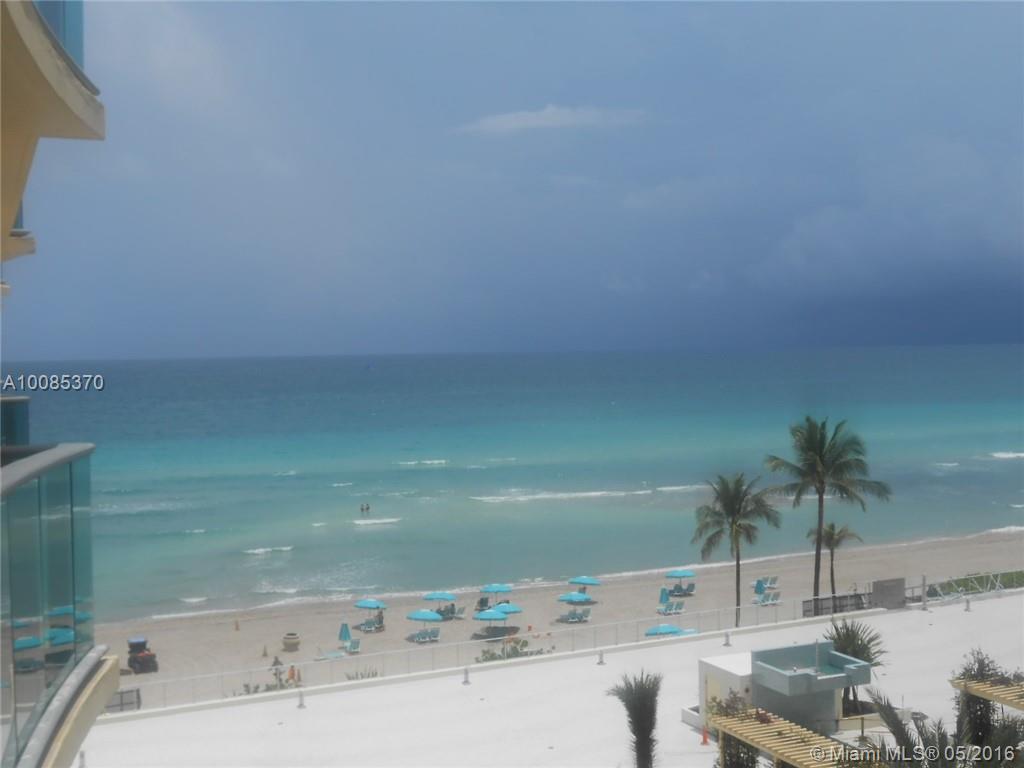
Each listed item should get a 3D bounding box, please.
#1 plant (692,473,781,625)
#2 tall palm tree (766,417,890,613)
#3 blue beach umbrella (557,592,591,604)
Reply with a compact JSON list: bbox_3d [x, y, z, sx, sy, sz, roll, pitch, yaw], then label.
[{"bbox_3d":[12.878,10.141,75.000,5.100,9.850,5.100,-1,1,0],"label":"plant"},{"bbox_3d":[18.967,8.480,78.000,7.200,12.820,7.200,-1,1,0],"label":"tall palm tree"},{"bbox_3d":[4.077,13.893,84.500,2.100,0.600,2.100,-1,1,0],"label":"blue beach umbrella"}]

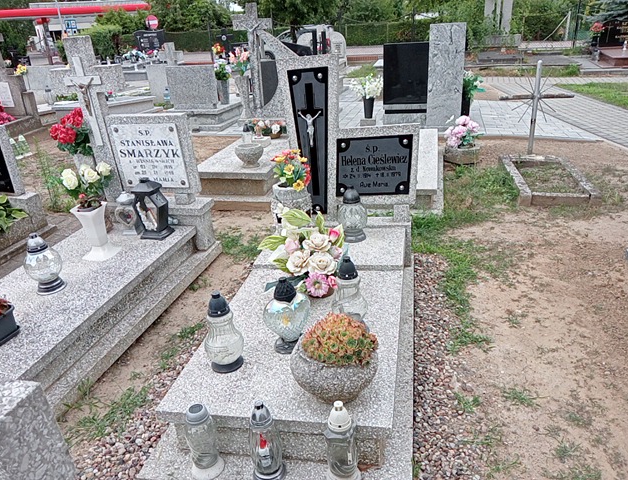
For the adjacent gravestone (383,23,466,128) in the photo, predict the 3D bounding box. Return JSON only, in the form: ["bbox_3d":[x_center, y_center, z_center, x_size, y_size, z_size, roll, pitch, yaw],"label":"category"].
[{"bbox_3d":[1.472,-2.239,7.121,1.075,1.300,0.176,3,23,17],"label":"adjacent gravestone"}]

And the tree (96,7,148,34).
[{"bbox_3d":[-13.386,-14.151,36.000,4.000,3.800,3.800,0,23,11],"label":"tree"}]

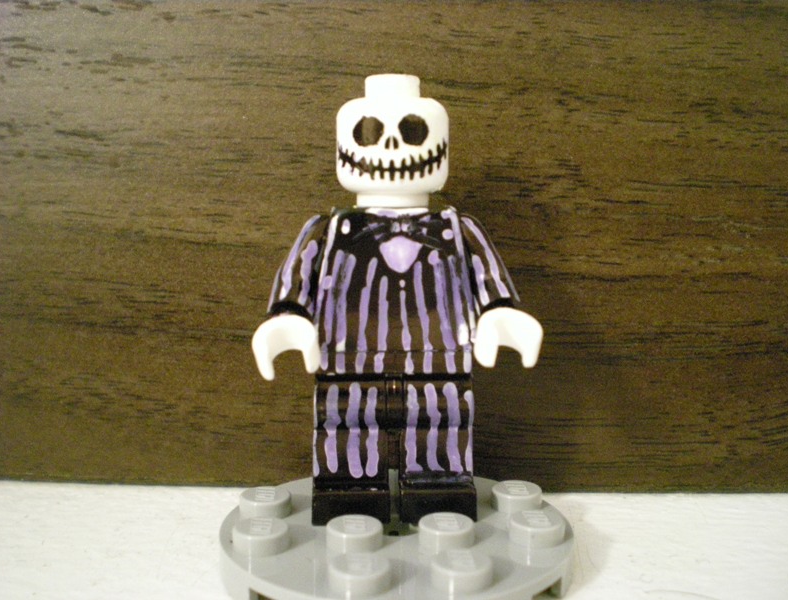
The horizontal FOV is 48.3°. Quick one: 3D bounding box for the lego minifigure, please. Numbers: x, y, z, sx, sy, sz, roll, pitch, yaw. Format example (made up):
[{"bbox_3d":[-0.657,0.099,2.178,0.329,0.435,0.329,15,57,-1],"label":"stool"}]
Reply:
[{"bbox_3d":[0.000,0.000,0.080,0.025,0.040,0.011,0,7,-4],"label":"lego minifigure"}]

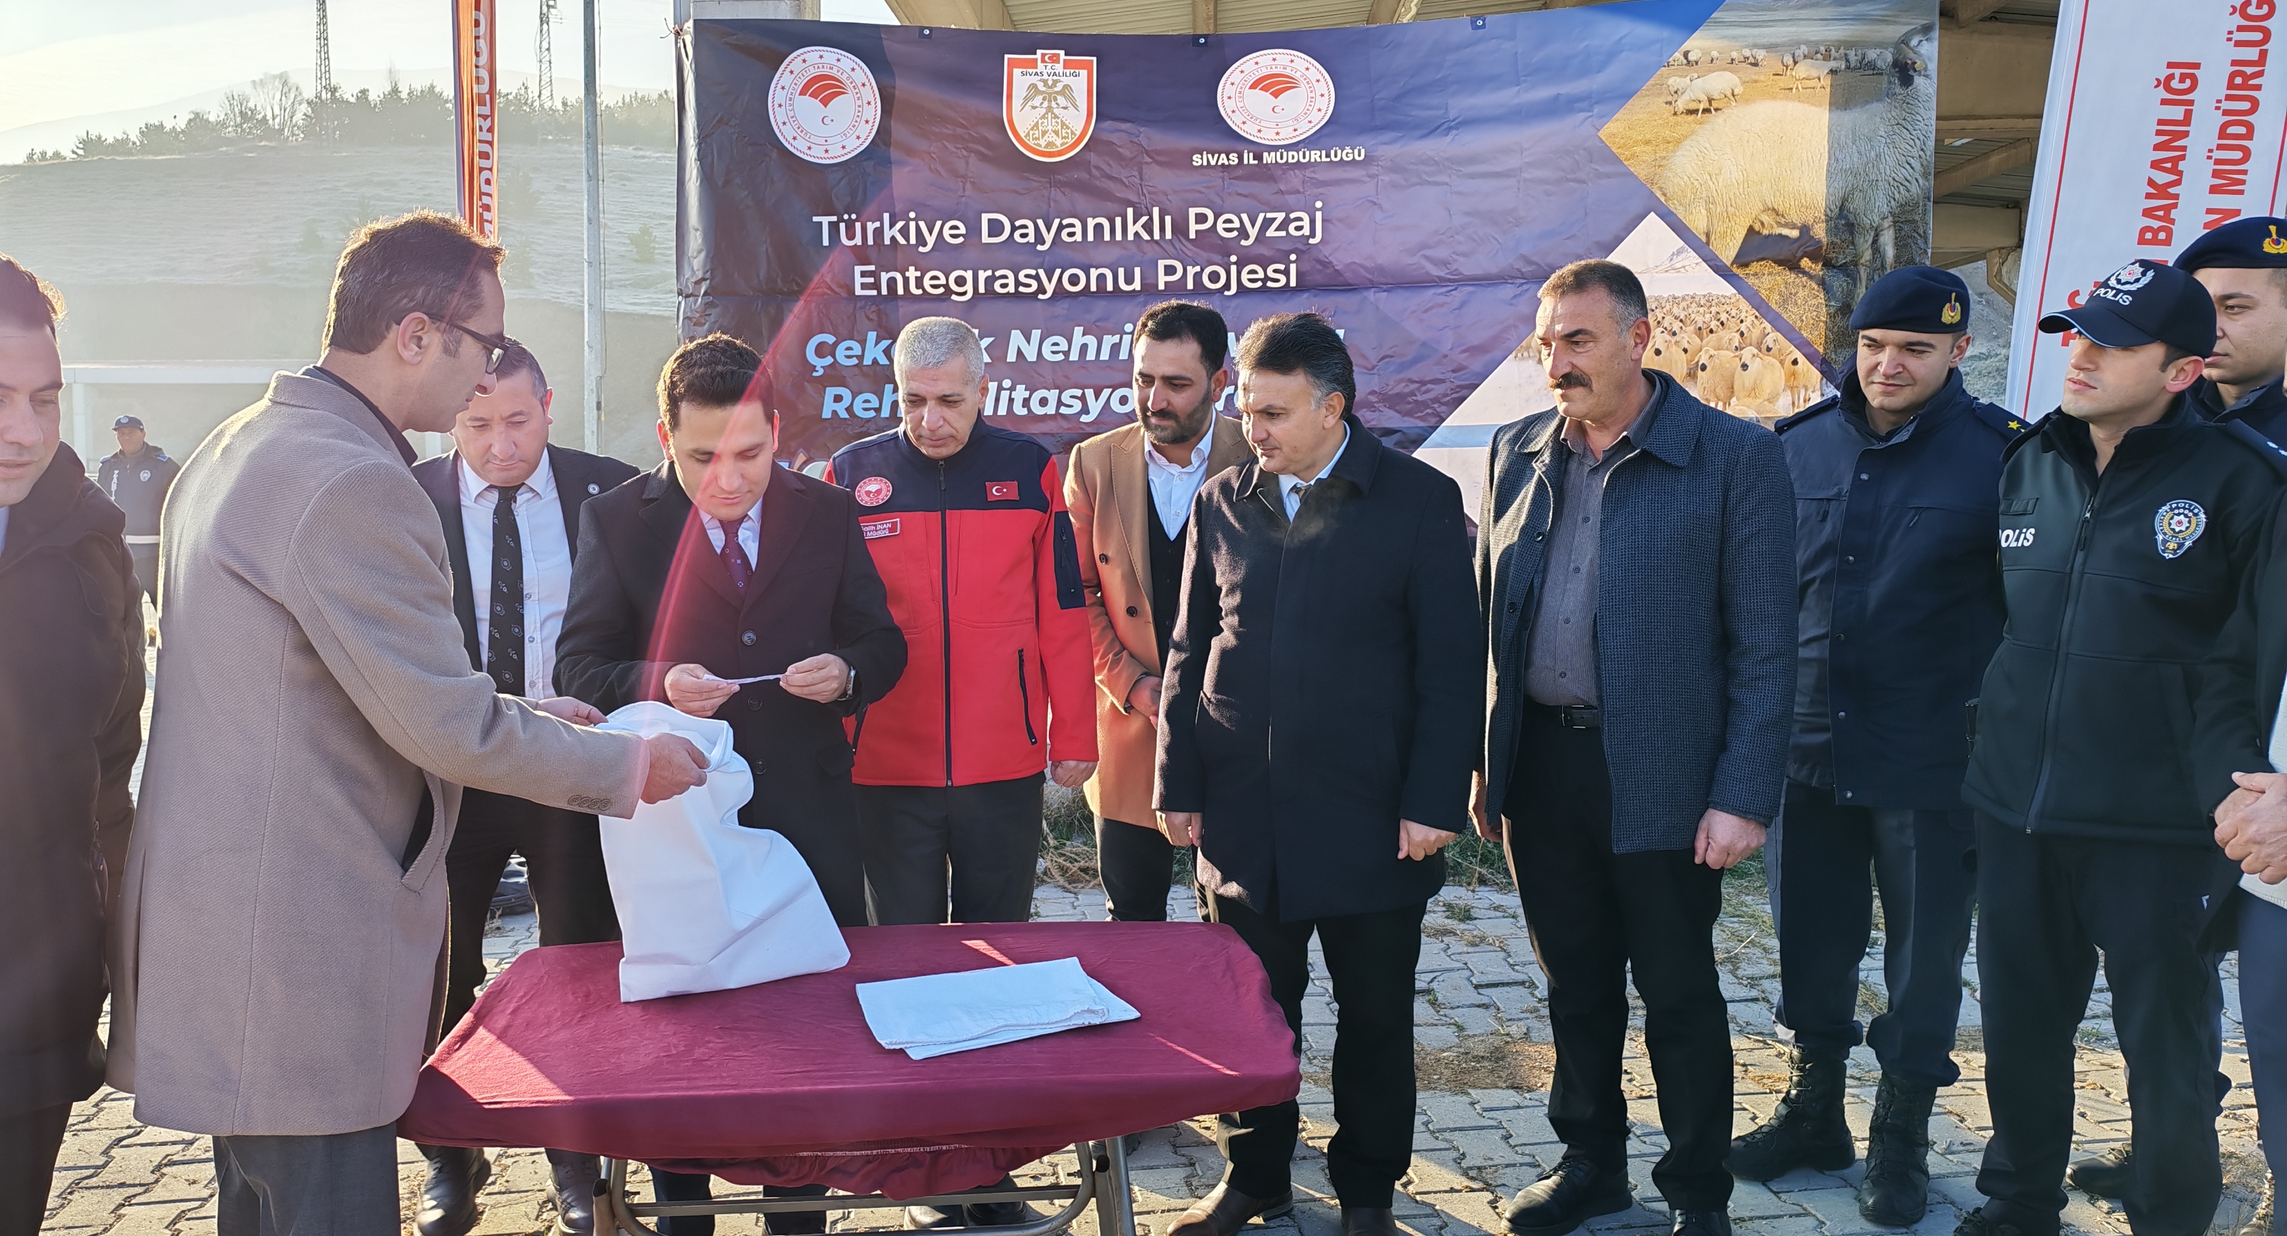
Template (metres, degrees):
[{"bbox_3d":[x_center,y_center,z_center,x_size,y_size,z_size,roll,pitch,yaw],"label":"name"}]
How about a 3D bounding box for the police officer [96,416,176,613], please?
[{"bbox_3d":[-6.982,-0.513,12.402,0.560,1.790,0.380,-2,6,-17],"label":"police officer"}]

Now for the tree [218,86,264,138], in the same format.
[{"bbox_3d":[-101.262,-56.691,200.000,5.200,5.800,5.000,-3,6,-27],"label":"tree"}]

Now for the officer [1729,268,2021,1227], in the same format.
[{"bbox_3d":[1.460,0.250,3.509,0.550,1.840,0.400,5,7,43],"label":"officer"}]

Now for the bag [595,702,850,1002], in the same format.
[{"bbox_3d":[-0.620,0.326,2.581,0.340,0.420,0.190,-3,6,-25],"label":"bag"}]

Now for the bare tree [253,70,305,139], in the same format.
[{"bbox_3d":[-96.955,-57.492,200.000,6.200,7.800,6.000,-3,6,-27],"label":"bare tree"}]

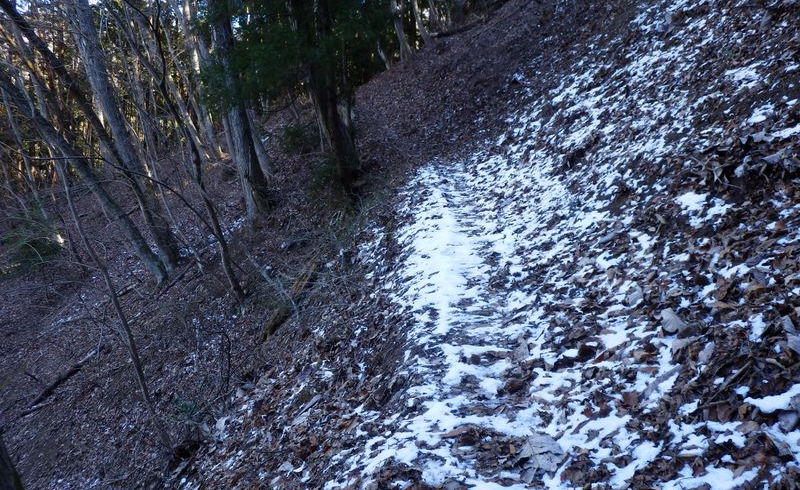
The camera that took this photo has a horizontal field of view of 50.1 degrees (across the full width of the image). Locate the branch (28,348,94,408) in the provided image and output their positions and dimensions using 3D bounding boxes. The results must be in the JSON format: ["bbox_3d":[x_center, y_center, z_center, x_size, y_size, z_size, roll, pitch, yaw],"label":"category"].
[{"bbox_3d":[-3.943,1.549,9.987,1.010,0.080,0.100,-43,25,-14],"label":"branch"}]

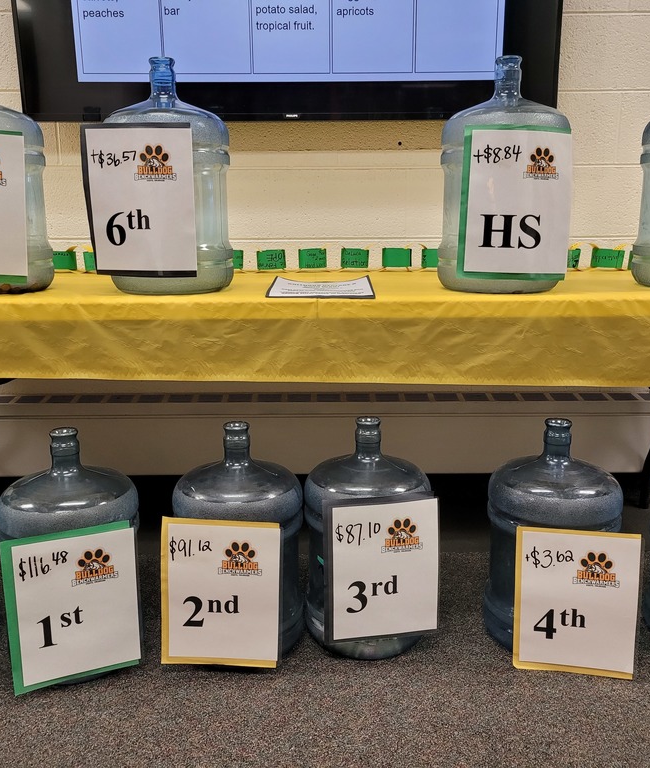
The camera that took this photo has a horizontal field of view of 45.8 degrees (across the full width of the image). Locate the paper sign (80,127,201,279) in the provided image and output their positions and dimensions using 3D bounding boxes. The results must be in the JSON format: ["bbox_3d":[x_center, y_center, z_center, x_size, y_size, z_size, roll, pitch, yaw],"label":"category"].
[{"bbox_3d":[-0.374,-0.370,1.566,0.227,0.301,0.012,1,15,5],"label":"paper sign"}]

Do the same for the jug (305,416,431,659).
[{"bbox_3d":[0.091,0.310,1.648,0.273,0.486,0.273,0,13,0],"label":"jug"}]

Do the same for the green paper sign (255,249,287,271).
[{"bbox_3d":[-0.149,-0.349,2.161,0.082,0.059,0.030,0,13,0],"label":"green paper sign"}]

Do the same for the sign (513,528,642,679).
[{"bbox_3d":[0.493,0.429,1.506,0.233,0.304,0.012,1,12,14],"label":"sign"}]

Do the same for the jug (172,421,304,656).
[{"bbox_3d":[-0.180,0.322,1.632,0.274,0.488,0.274,0,13,0],"label":"jug"}]

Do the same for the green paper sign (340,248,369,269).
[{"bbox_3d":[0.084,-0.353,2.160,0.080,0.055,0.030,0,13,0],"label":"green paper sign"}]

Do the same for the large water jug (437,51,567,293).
[{"bbox_3d":[0.389,-0.453,1.678,0.273,0.486,0.273,-2,13,-8],"label":"large water jug"}]

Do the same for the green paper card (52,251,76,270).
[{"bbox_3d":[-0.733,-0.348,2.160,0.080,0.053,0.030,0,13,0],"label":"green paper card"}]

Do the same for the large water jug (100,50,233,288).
[{"bbox_3d":[-0.343,-0.450,1.683,0.274,0.488,0.274,0,13,0],"label":"large water jug"}]

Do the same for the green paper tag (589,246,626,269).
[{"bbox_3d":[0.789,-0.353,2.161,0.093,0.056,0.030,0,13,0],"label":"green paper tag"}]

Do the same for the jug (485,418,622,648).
[{"bbox_3d":[0.483,0.313,1.634,0.273,0.486,0.273,3,13,13],"label":"jug"}]

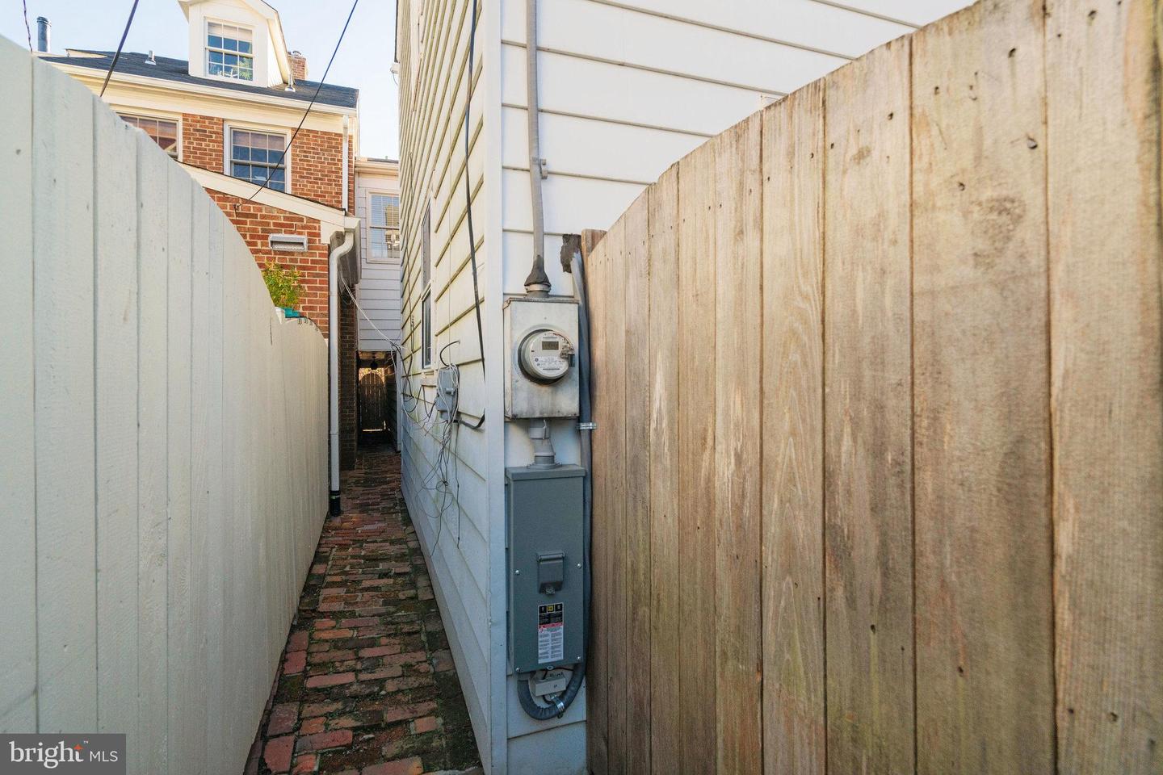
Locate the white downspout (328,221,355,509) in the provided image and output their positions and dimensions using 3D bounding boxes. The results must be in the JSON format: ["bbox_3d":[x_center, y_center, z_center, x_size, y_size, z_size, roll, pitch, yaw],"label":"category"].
[{"bbox_3d":[-2.535,-0.154,5.475,0.230,2.990,0.105,0,0,-18],"label":"white downspout"}]

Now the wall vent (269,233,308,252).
[{"bbox_3d":[-2.935,-1.452,5.180,0.340,0.155,0.080,0,0,-18],"label":"wall vent"}]

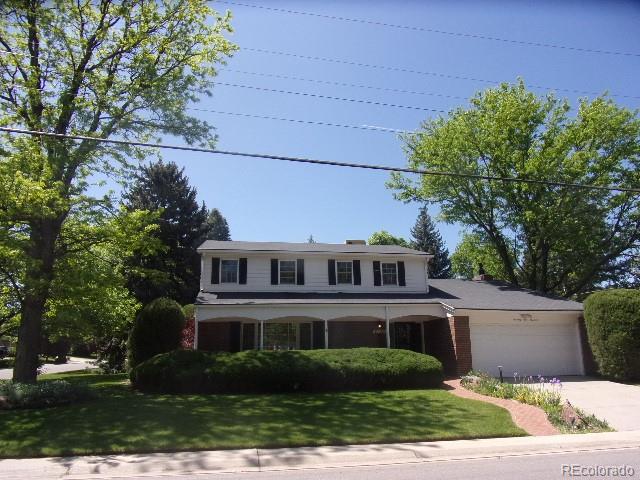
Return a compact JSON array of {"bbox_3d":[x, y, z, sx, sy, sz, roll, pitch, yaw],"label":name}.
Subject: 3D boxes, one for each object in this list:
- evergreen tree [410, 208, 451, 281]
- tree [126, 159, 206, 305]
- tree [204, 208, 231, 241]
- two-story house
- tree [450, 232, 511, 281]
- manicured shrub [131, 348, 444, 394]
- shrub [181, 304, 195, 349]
[{"bbox_3d":[9.257,3.112,38.077,5.200,12.350,5.200,1,-11,-9],"label":"evergreen tree"},{"bbox_3d":[-9.074,1.102,25.071,5.400,11.760,5.400,1,-11,-9],"label":"tree"},{"bbox_3d":[-8.253,3.029,34.128,4.200,11.230,4.200,1,-11,-9],"label":"tree"},{"bbox_3d":[2.949,3.216,22.470,17.000,6.360,10.800,1,-11,-9],"label":"two-story house"},{"bbox_3d":[13.956,4.235,37.626,6.000,9.930,6.000,1,-11,-9],"label":"tree"},{"bbox_3d":[-0.867,4.562,15.503,10.700,1.330,1.900,1,-11,-9],"label":"manicured shrub"},{"bbox_3d":[-5.386,4.106,17.509,1.100,3.090,1.100,1,-11,-9],"label":"shrub"}]

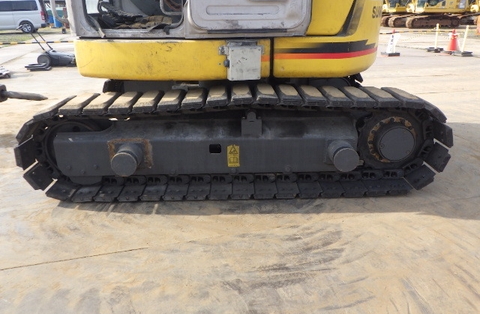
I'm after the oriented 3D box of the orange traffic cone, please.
[{"bbox_3d":[6.300,-3.400,11.427,0.390,0.700,0.390,-1,21,0],"label":"orange traffic cone"}]

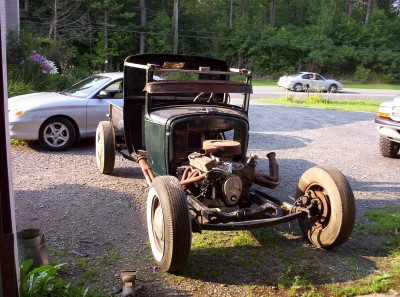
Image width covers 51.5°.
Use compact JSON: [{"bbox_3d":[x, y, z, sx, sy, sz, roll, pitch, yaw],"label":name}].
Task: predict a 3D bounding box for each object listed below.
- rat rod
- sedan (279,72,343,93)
[{"bbox_3d":[-0.086,-0.206,4.540,1.740,1.620,3.650,-3,13,-22],"label":"rat rod"},{"bbox_3d":[8.180,-4.887,30.600,4.650,1.380,1.760,-1,12,-12],"label":"sedan"}]

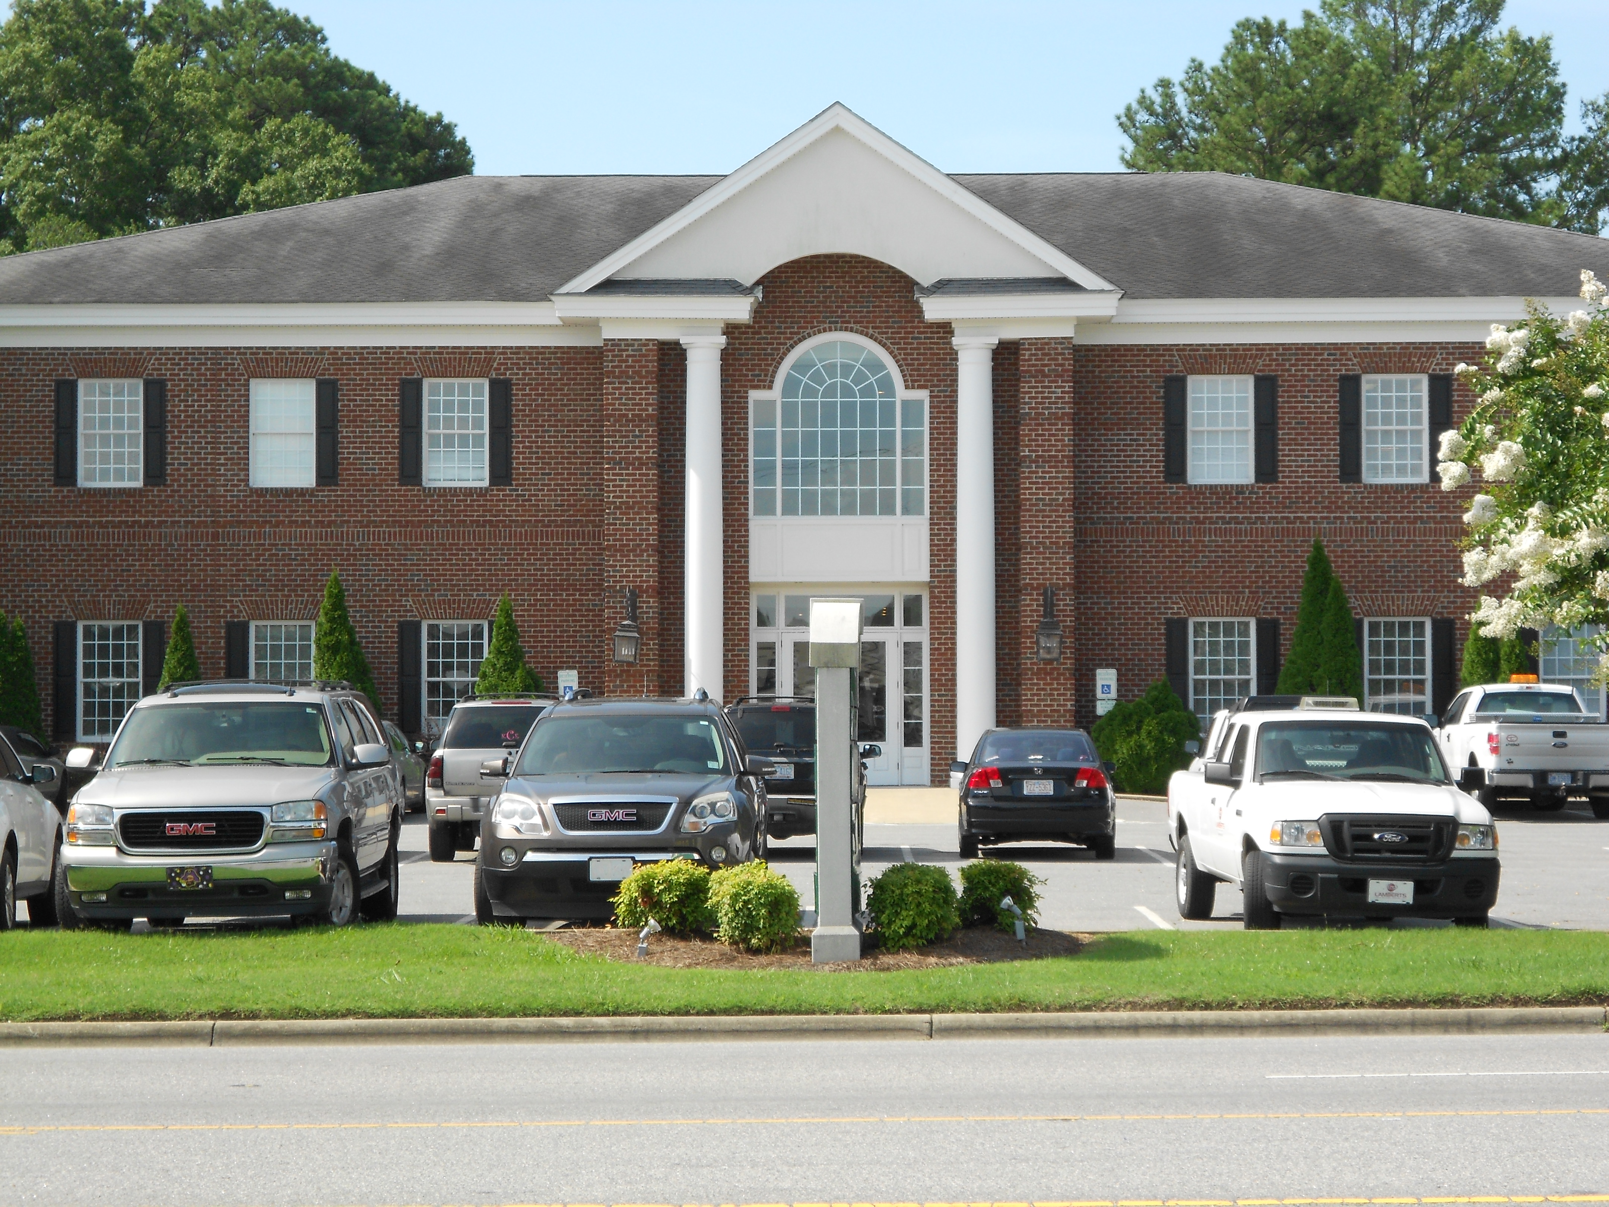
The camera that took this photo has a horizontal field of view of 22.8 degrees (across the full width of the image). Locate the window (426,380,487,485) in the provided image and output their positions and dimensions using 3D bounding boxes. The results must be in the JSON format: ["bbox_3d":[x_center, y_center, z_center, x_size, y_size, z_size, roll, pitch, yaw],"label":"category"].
[{"bbox_3d":[-5.453,-2.676,62.547,1.033,1.697,0.120,0,-2,2],"label":"window"}]

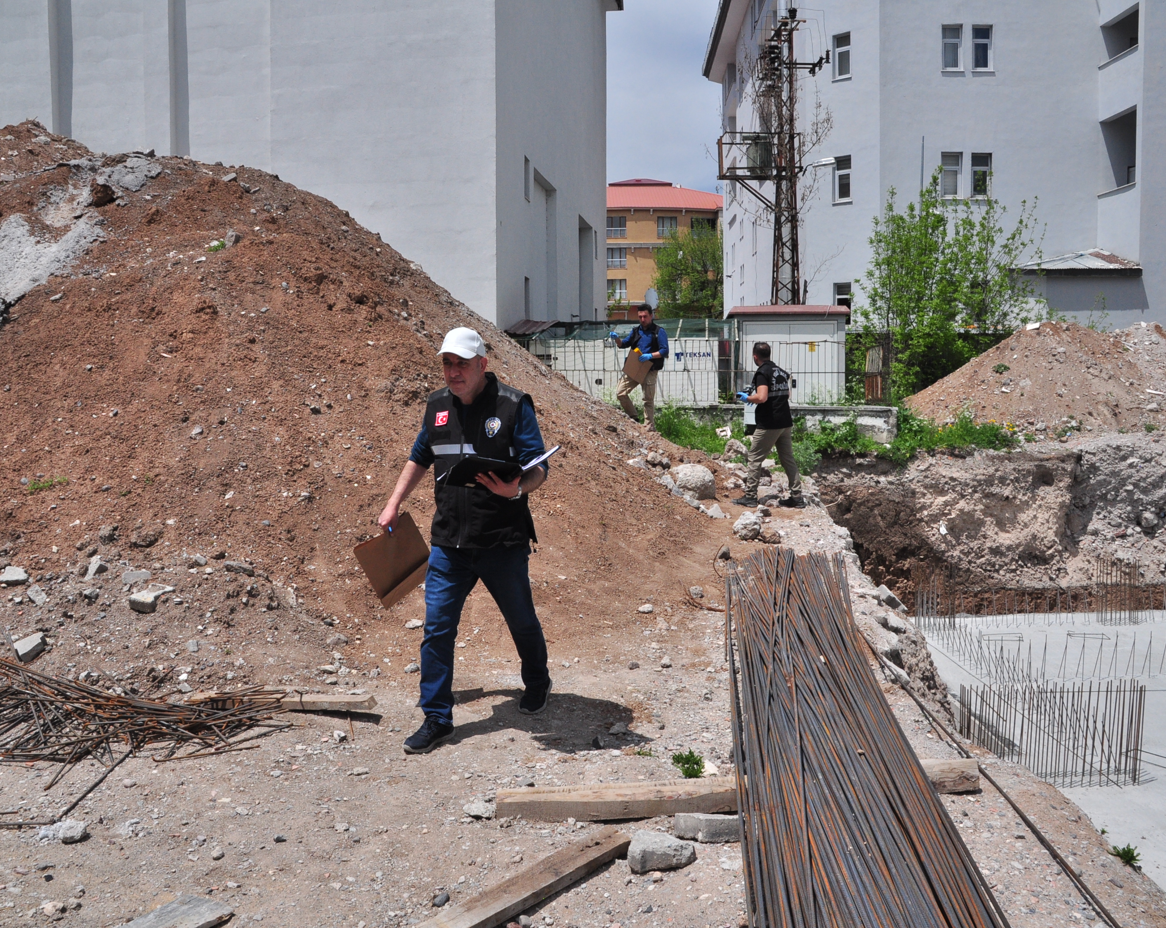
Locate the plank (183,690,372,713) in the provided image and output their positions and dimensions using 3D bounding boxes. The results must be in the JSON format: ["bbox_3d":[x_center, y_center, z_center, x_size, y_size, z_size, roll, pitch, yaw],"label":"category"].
[{"bbox_3d":[-1.398,1.098,4.847,0.900,0.052,0.115,-1,6,-2],"label":"plank"}]

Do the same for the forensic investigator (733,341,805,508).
[{"bbox_3d":[1.985,-0.429,11.161,0.700,1.730,0.580,4,7,40],"label":"forensic investigator"}]

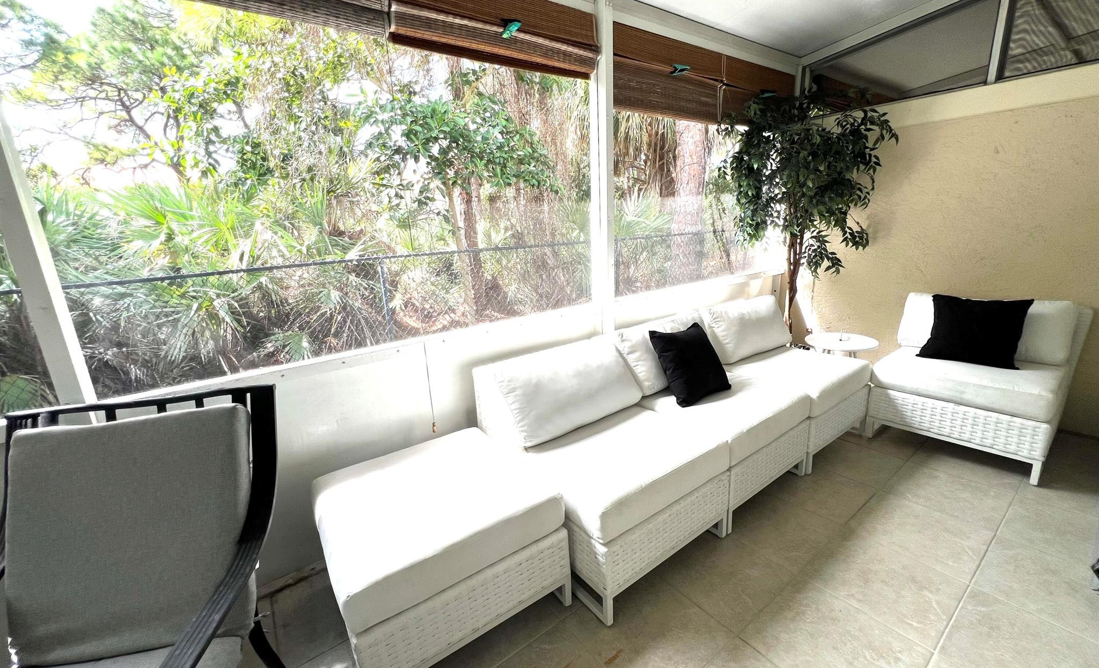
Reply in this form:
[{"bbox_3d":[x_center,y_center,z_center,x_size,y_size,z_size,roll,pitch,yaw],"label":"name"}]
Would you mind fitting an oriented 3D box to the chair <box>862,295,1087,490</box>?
[{"bbox_3d":[2.489,0.218,2.432,0.894,0.801,0.694,-13,16,-35],"label":"chair"}]

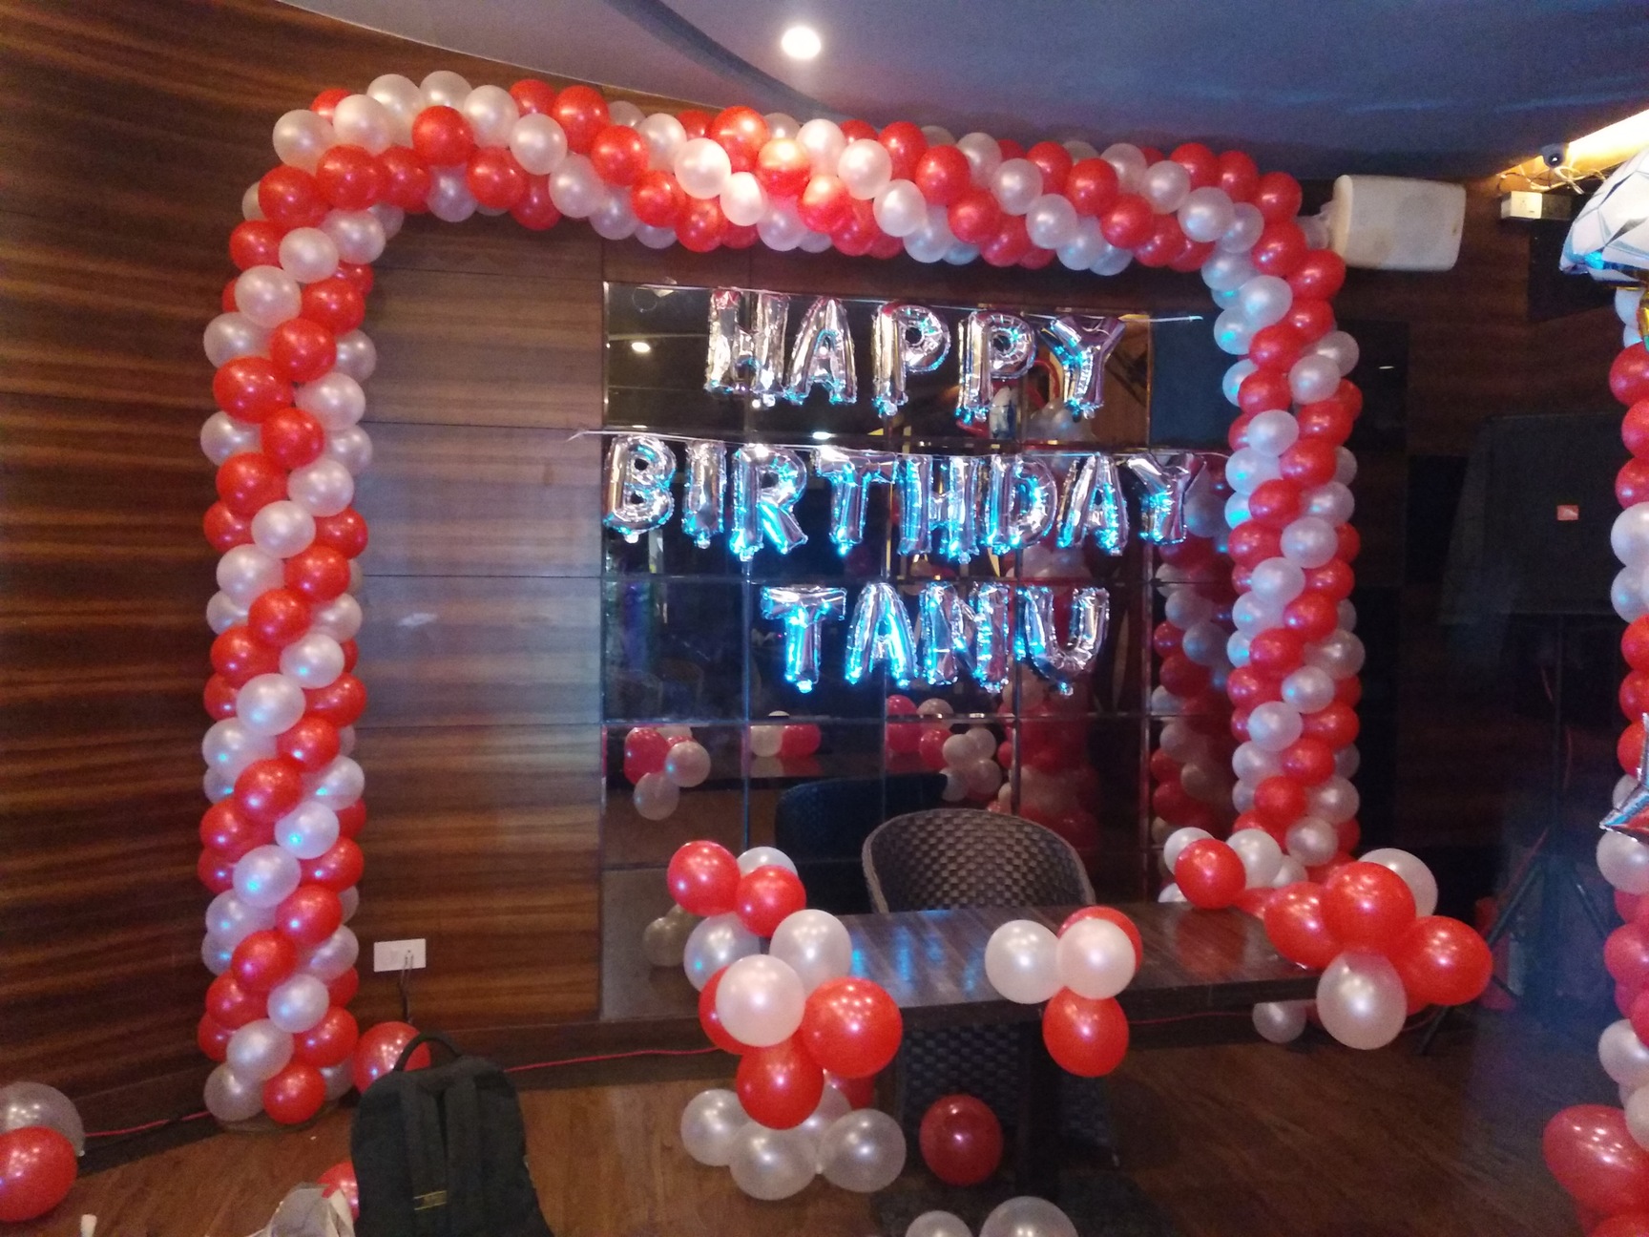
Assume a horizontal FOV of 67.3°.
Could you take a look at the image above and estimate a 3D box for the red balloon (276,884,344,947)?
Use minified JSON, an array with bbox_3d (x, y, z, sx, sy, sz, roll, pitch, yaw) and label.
[{"bbox_3d":[-1.386,0.799,3.340,0.165,0.165,0.170,0,2,-11],"label":"red balloon"}]

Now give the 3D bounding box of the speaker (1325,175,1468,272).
[{"bbox_3d":[1.862,-1.284,4.027,0.380,0.275,0.220,0,13,-15],"label":"speaker"}]

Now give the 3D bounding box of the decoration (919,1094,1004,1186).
[{"bbox_3d":[0.342,1.292,3.071,0.200,0.215,0.200,0,1,0],"label":"decoration"}]

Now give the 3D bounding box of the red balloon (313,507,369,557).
[{"bbox_3d":[-1.337,-0.235,3.405,0.175,0.165,0.170,0,1,-11],"label":"red balloon"}]

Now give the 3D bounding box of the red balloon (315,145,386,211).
[{"bbox_3d":[-1.250,-1.163,3.270,0.170,0.168,0.170,0,2,-11],"label":"red balloon"}]

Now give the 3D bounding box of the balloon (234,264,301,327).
[{"bbox_3d":[-1.490,-0.863,3.320,0.180,0.169,0.178,0,0,-12],"label":"balloon"}]

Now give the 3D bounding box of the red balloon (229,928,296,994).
[{"bbox_3d":[-1.489,0.910,3.295,0.168,0.168,0.180,0,1,-11],"label":"red balloon"}]

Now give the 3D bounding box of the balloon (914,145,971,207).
[{"bbox_3d":[0.336,-1.256,3.515,0.163,0.168,0.163,0,1,0],"label":"balloon"}]

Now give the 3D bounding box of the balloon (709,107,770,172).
[{"bbox_3d":[-0.236,-1.319,3.414,0.165,0.165,0.165,0,0,-12],"label":"balloon"}]

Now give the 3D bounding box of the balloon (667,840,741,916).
[{"bbox_3d":[-0.263,0.564,2.693,0.160,0.160,0.160,0,0,-12],"label":"balloon"}]

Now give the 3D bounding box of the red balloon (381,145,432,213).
[{"bbox_3d":[-1.134,-1.179,3.330,0.165,0.175,0.170,0,2,-11],"label":"red balloon"}]

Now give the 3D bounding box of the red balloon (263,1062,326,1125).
[{"bbox_3d":[-1.441,1.293,3.370,0.172,0.172,0.175,0,0,-12],"label":"red balloon"}]

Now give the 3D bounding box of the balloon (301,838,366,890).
[{"bbox_3d":[-1.355,0.678,3.420,0.160,0.150,0.160,0,2,-11],"label":"balloon"}]

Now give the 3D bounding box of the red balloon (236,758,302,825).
[{"bbox_3d":[-1.482,0.463,3.310,0.186,0.179,0.186,0,0,-12],"label":"red balloon"}]

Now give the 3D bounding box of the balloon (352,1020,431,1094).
[{"bbox_3d":[-1.239,1.280,3.550,0.210,0.220,0.210,0,1,-11],"label":"balloon"}]

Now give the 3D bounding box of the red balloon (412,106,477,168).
[{"bbox_3d":[-1.000,-1.265,3.248,0.162,0.162,0.162,0,1,-11],"label":"red balloon"}]

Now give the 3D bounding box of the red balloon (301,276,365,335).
[{"bbox_3d":[-1.321,-0.840,3.329,0.172,0.165,0.180,0,1,-11],"label":"red balloon"}]

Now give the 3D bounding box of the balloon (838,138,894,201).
[{"bbox_3d":[0.122,-1.307,3.600,0.165,0.170,0.180,0,1,0],"label":"balloon"}]

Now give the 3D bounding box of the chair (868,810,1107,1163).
[{"bbox_3d":[0.436,0.994,3.402,0.610,0.860,0.560,0,0,-9],"label":"chair"}]

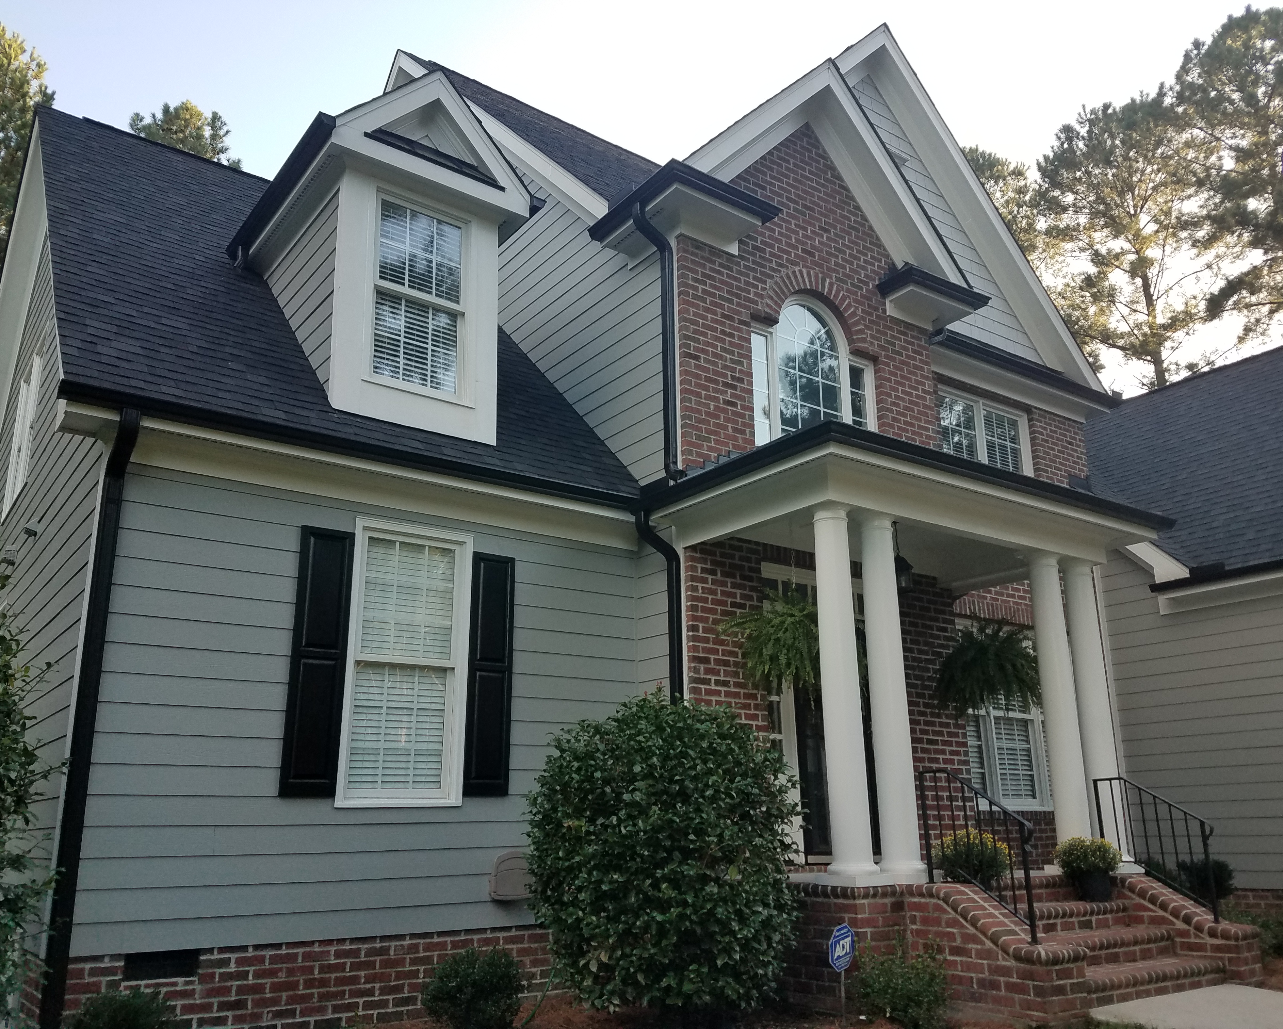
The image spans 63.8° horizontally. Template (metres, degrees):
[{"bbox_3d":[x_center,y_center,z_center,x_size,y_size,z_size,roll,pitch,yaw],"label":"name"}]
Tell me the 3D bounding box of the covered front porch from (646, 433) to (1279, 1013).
[{"bbox_3d":[2.472,1.389,7.884,4.178,4.000,2.406,11,-20,-35],"label":"covered front porch"}]

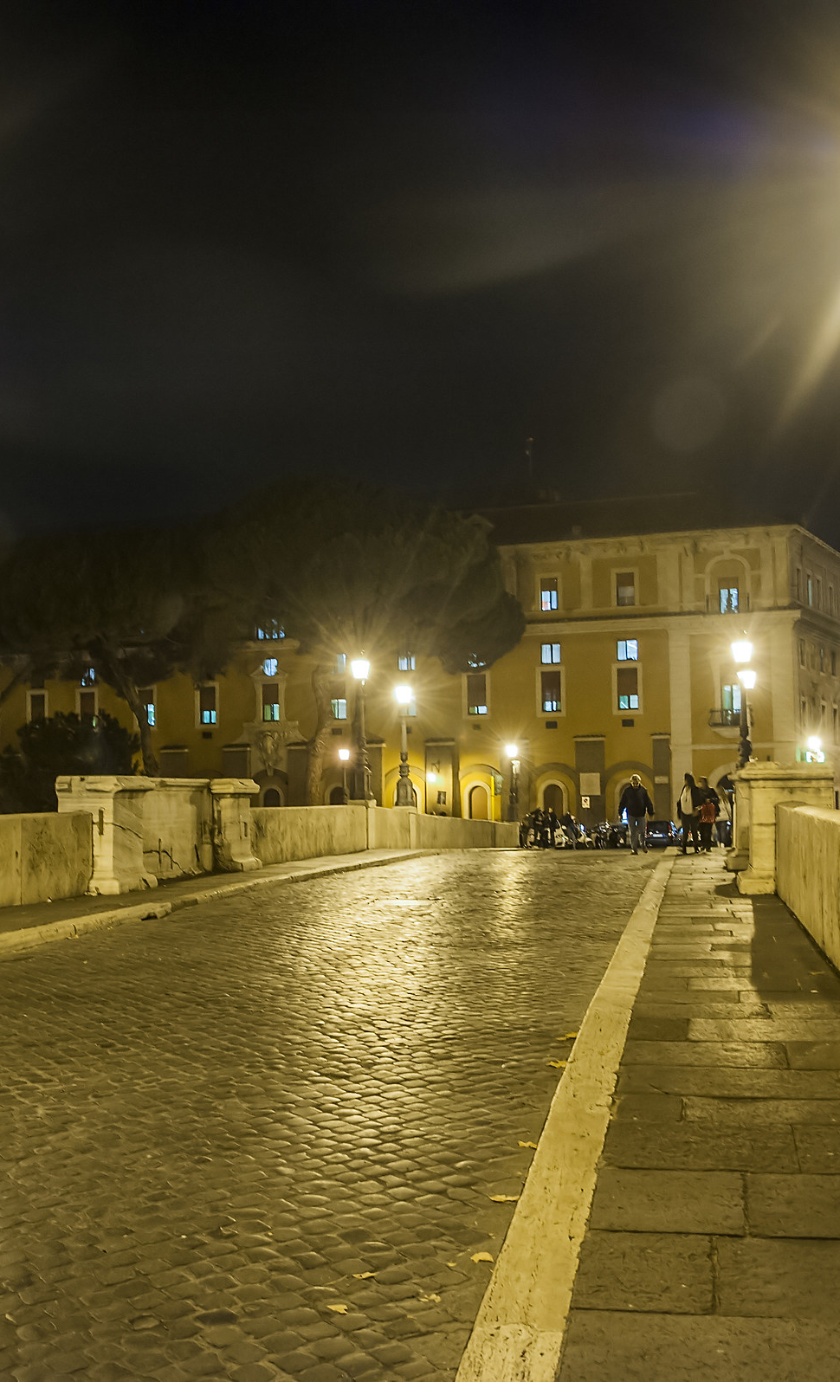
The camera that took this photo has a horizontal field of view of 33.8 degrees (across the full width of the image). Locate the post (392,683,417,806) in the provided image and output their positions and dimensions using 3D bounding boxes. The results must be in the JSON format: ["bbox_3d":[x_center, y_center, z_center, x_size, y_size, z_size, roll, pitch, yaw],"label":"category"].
[{"bbox_3d":[-0.422,1.395,38.111,0.530,3.500,0.530,-1,-4,11],"label":"post"}]

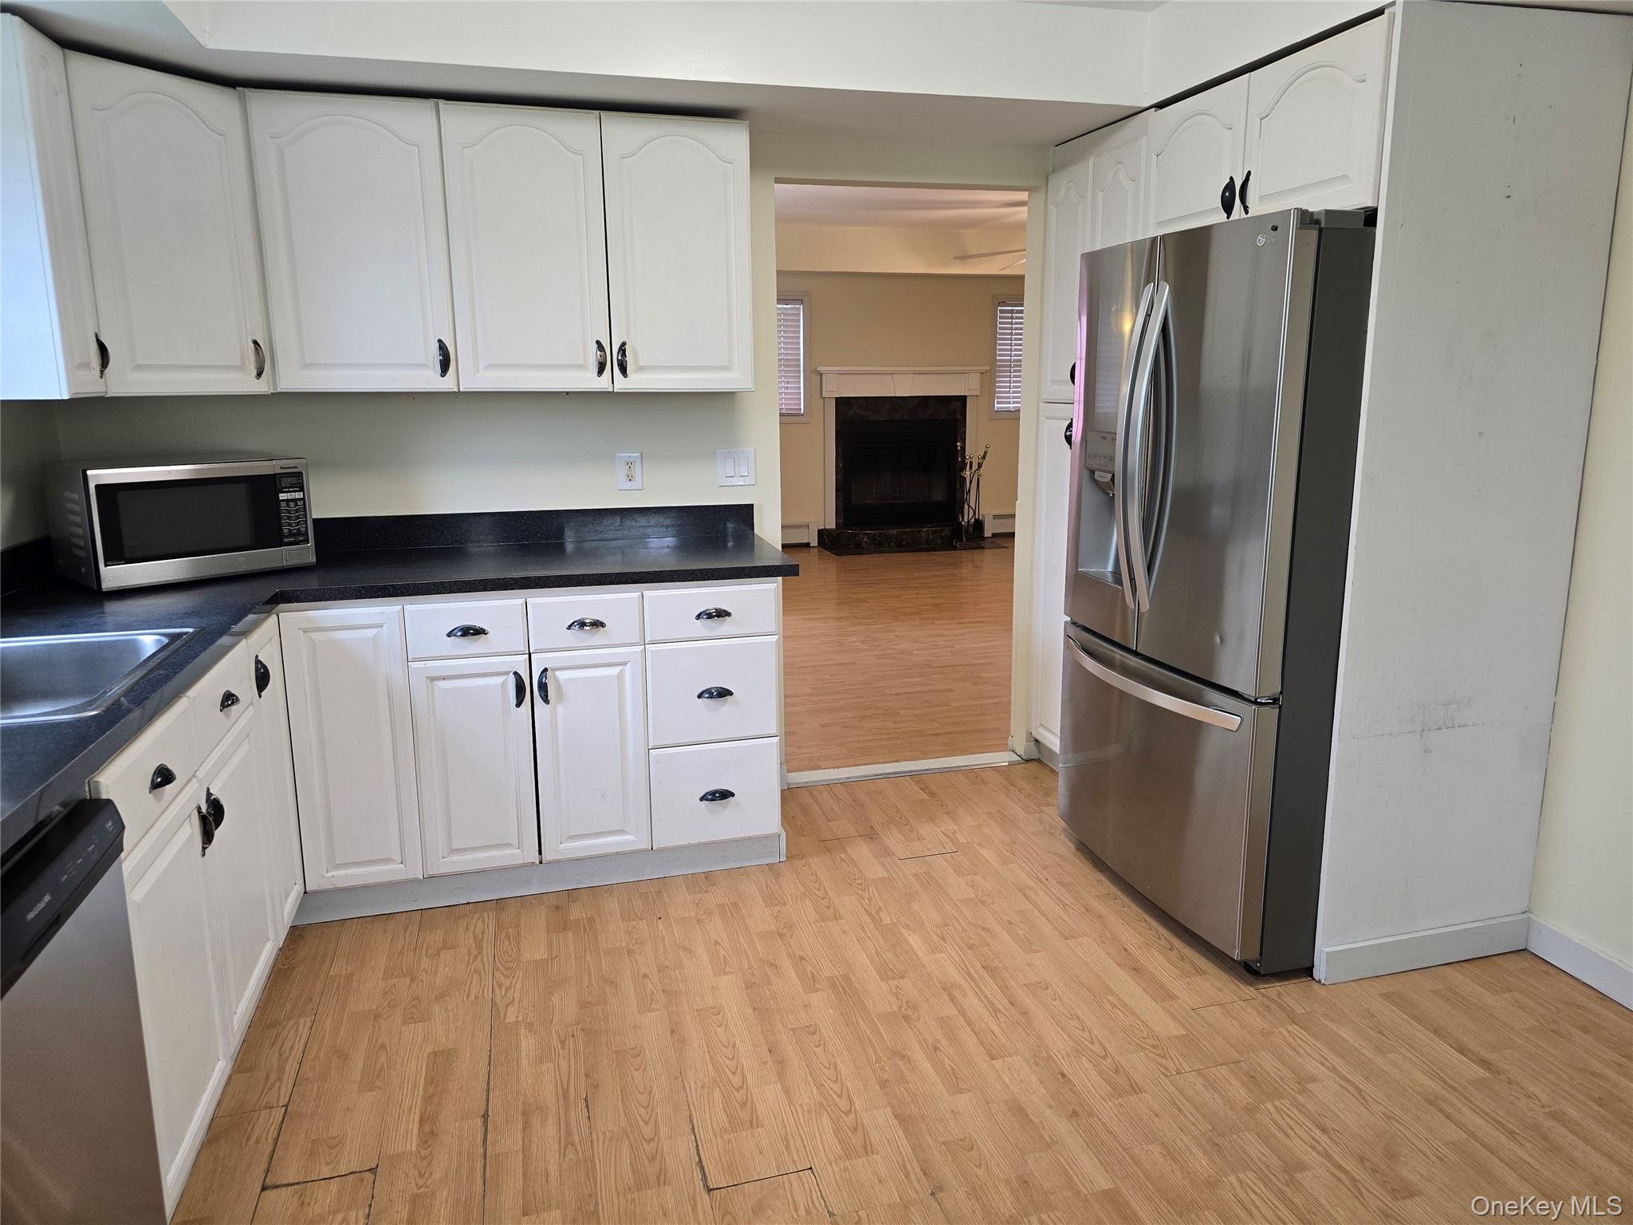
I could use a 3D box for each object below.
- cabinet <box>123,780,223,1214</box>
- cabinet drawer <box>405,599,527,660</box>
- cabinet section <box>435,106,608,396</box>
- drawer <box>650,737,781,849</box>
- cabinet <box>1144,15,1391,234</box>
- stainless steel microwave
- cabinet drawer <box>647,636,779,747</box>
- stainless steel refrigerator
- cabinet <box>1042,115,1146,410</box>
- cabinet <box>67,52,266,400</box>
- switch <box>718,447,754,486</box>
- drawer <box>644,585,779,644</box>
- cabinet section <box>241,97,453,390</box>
[{"bbox_3d":[-1.295,0.636,1.754,0.500,0.596,0.380,-4,12,-15],"label":"cabinet"},{"bbox_3d":[-0.962,0.007,3.015,0.302,0.143,0.450,-4,12,-15],"label":"cabinet drawer"},{"bbox_3d":[-0.814,-0.993,3.066,0.407,0.733,0.327,-4,11,-16],"label":"cabinet section"},{"bbox_3d":[-0.338,0.476,3.285,0.372,0.296,0.450,-4,12,-15],"label":"drawer"},{"bbox_3d":[1.312,-1.139,2.732,0.540,0.390,0.870,-4,12,-15],"label":"cabinet"},{"bbox_3d":[-1.684,-0.251,2.888,0.355,0.300,0.531,9,15,39],"label":"stainless steel microwave"},{"bbox_3d":[-0.340,0.183,3.226,0.372,0.297,0.450,-4,12,-15],"label":"cabinet drawer"},{"bbox_3d":[1.211,-0.097,2.924,0.800,1.765,0.910,-4,12,-15],"label":"stainless steel refrigerator"},{"bbox_3d":[1.111,-1.096,3.483,0.540,0.810,0.600,-4,12,-15],"label":"cabinet"},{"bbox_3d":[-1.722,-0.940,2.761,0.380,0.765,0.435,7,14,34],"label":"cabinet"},{"bbox_3d":[-0.264,-0.482,3.609,0.120,0.120,0.015,-4,12,-15],"label":"switch"},{"bbox_3d":[-0.342,-0.032,3.183,0.372,0.143,0.450,-4,12,-15],"label":"drawer"},{"bbox_3d":[-1.226,-0.968,2.951,0.450,0.733,0.327,-4,11,-16],"label":"cabinet section"}]

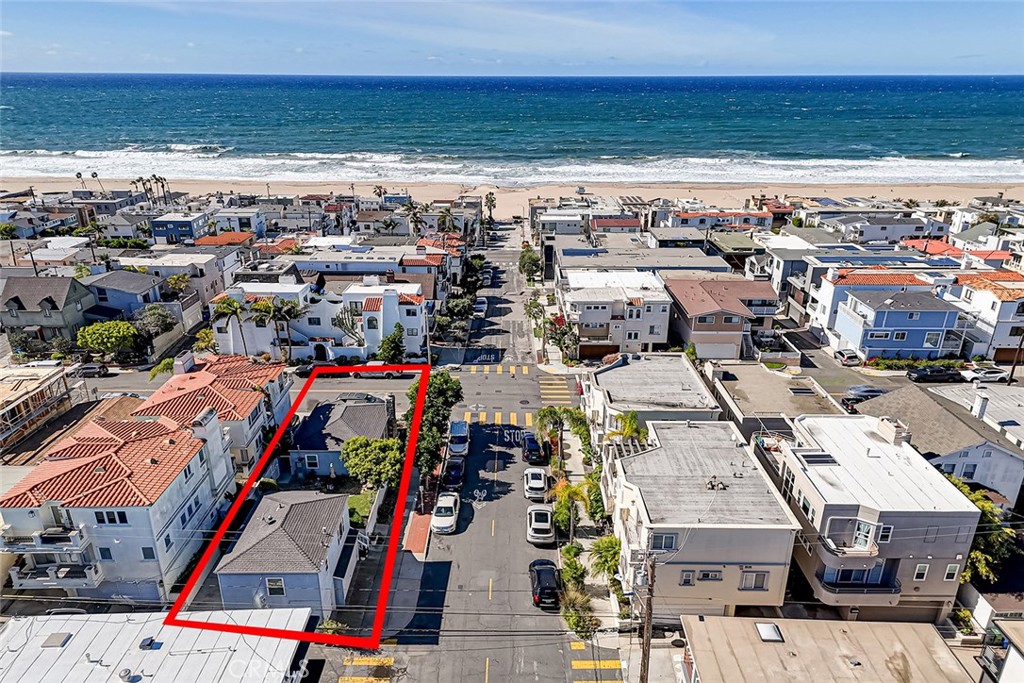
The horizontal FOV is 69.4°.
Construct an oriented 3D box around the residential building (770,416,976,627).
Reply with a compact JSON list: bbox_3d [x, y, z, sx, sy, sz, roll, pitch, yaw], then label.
[{"bbox_3d":[21.600,11.009,48.271,8.300,8.800,13.200,0,20,0],"label":"residential building"}]

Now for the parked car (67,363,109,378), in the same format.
[{"bbox_3d":[-48.806,3.147,85.375,4.300,1.550,1.800,0,17,0],"label":"parked car"}]

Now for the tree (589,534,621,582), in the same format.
[{"bbox_3d":[6.050,14.523,48.711,2.000,2.300,2.000,0,20,0],"label":"tree"}]

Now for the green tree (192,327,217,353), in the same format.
[{"bbox_3d":[-38.200,0.062,91.587,2.900,3.700,2.900,0,20,0],"label":"green tree"}]

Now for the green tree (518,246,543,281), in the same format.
[{"bbox_3d":[3.750,-15.665,147.993,4.700,6.000,4.700,0,20,0],"label":"green tree"}]

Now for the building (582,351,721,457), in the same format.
[{"bbox_3d":[11.438,6.883,64.664,9.700,7.500,13.100,0,20,0],"label":"building"}]

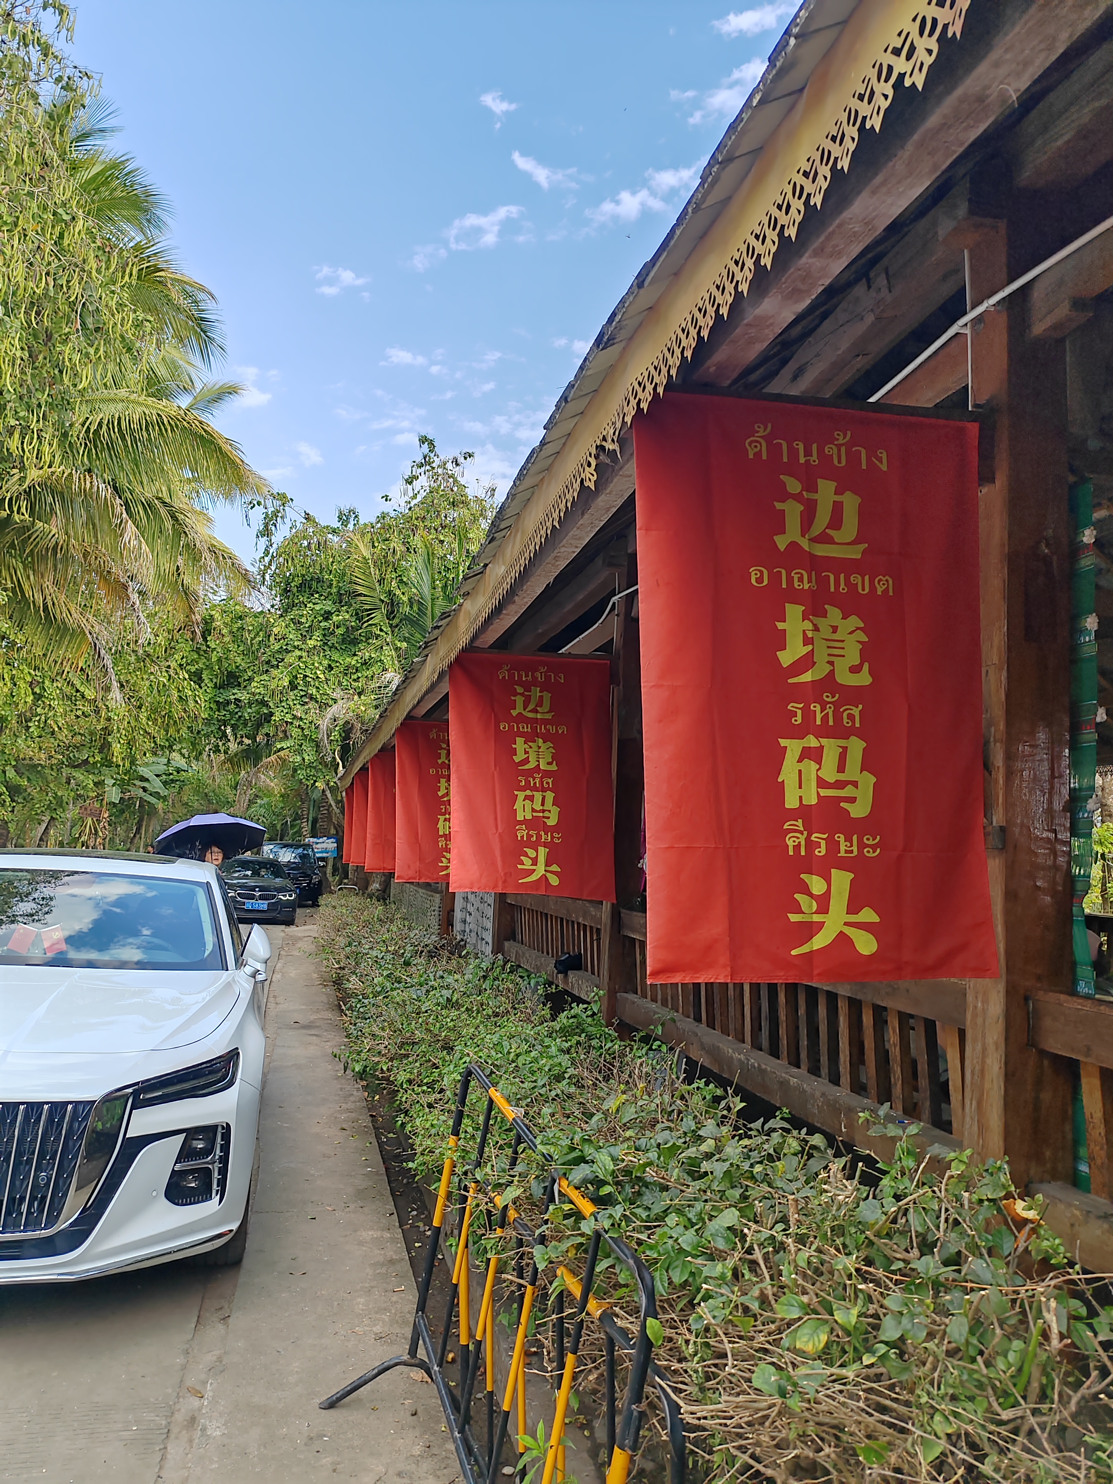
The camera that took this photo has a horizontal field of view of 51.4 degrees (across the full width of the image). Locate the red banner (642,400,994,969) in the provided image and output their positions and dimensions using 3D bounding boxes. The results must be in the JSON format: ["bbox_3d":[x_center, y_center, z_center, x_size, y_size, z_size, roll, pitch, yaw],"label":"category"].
[{"bbox_3d":[0.685,-0.145,2.996,0.980,1.500,0.030,1,-6,-14],"label":"red banner"}]

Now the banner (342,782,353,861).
[{"bbox_3d":[-3.601,1.624,22.458,0.980,1.500,0.030,3,-6,-12],"label":"banner"}]

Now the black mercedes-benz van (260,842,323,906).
[{"bbox_3d":[-8.208,4.033,35.973,1.920,1.860,5.100,3,-6,-14],"label":"black mercedes-benz van"}]

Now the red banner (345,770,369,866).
[{"bbox_3d":[-2.760,1.238,18.527,0.980,1.500,0.030,3,-6,-12],"label":"red banner"}]

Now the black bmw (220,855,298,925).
[{"bbox_3d":[-6.942,3.377,27.007,1.870,1.490,5.000,3,-6,-14],"label":"black bmw"}]

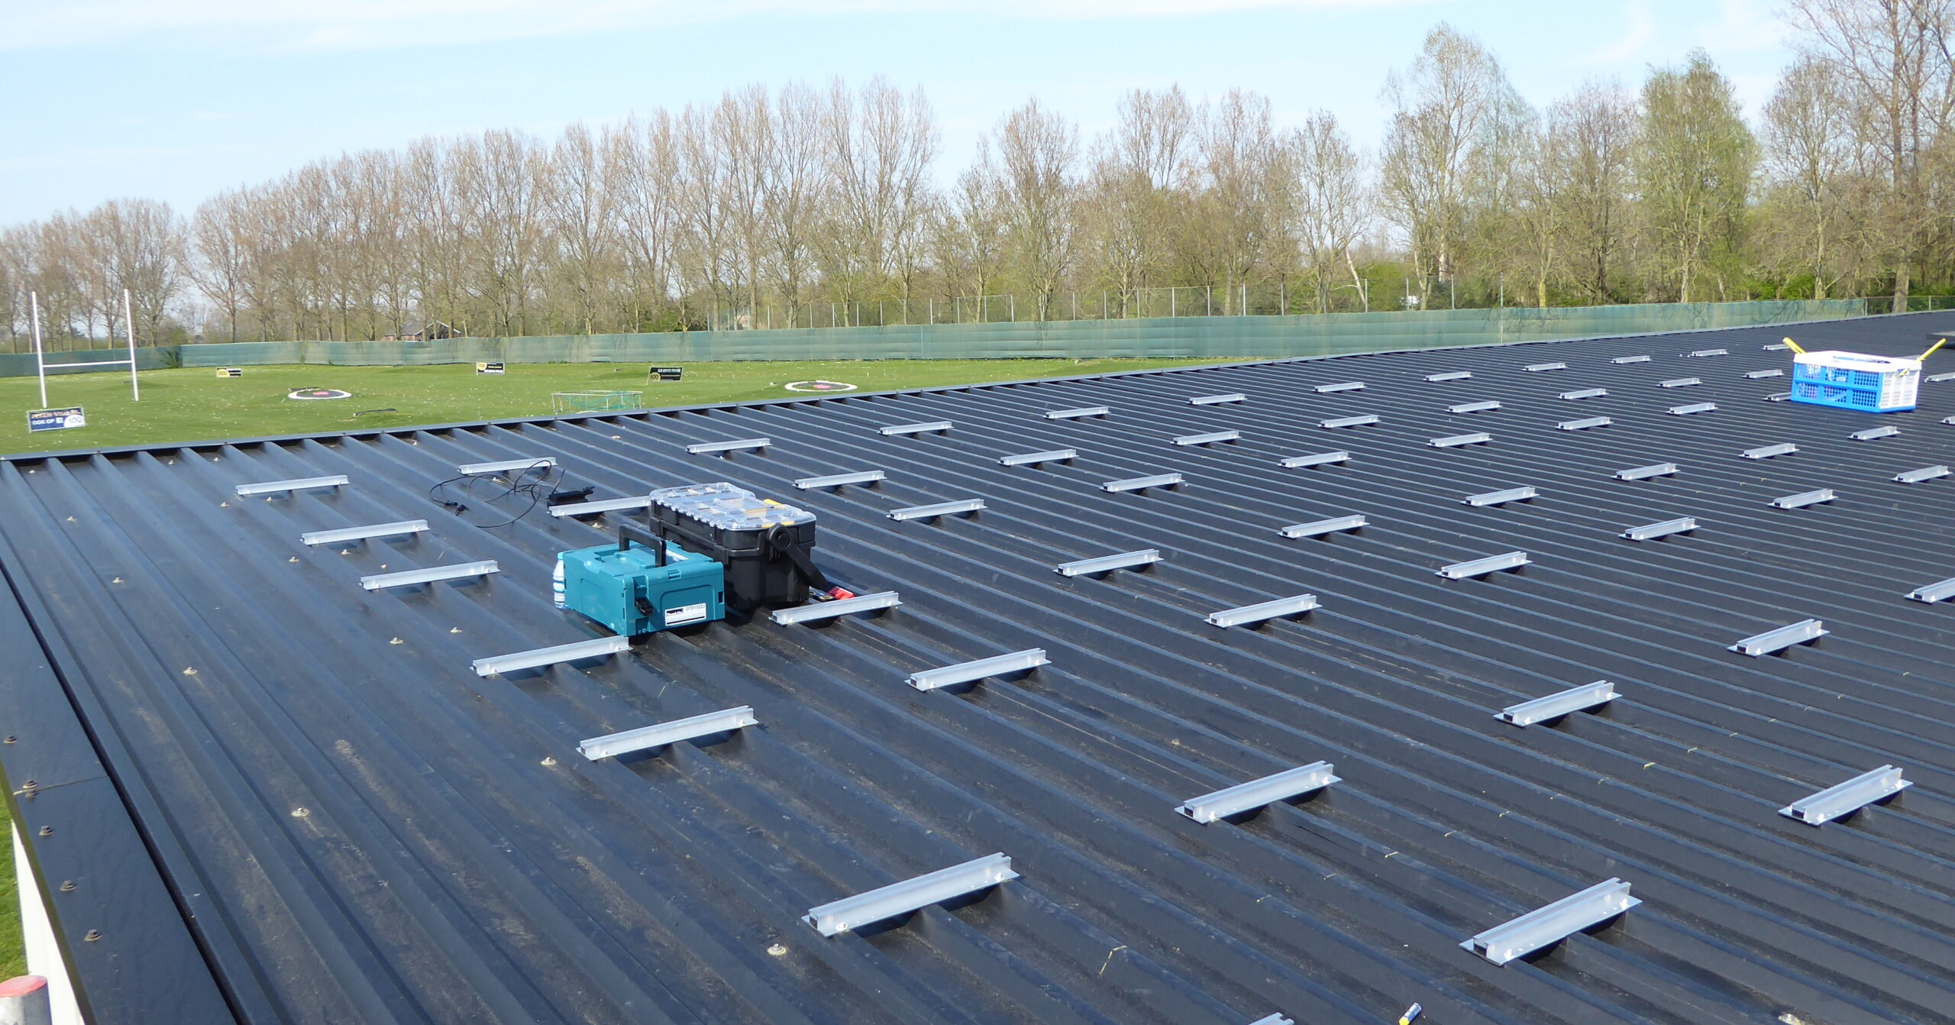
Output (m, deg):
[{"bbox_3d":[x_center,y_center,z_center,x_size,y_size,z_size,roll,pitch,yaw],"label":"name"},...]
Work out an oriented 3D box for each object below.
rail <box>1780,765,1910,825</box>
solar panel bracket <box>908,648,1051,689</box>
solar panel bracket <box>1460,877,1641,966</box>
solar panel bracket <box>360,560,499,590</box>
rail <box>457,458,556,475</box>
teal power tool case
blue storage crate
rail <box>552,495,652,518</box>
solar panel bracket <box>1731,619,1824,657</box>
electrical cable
[{"bbox_3d":[1.763,0.564,3.317,0.397,0.025,0.076,-8,15,-36],"label":"rail"},{"bbox_3d":[0.006,0.388,4.090,0.400,0.032,0.080,-8,15,-37],"label":"solar panel bracket"},{"bbox_3d":[0.971,0.679,2.754,0.402,0.026,0.079,-8,15,-36],"label":"solar panel bracket"},{"bbox_3d":[-1.644,0.180,4.925,0.397,0.025,0.076,-8,15,-36],"label":"solar panel bracket"},{"bbox_3d":[-1.944,-0.194,6.784,0.400,0.032,0.080,-8,15,-37],"label":"rail"},{"bbox_3d":[-0.934,0.167,4.572,0.300,0.237,0.380,-9,15,-38],"label":"teal power tool case"},{"bbox_3d":[5.009,-0.743,9.339,0.360,0.267,0.530,-6,13,-28],"label":"blue storage crate"},{"bbox_3d":[-1.368,-0.023,5.994,0.400,0.032,0.080,-8,15,-37],"label":"rail"},{"bbox_3d":[2.195,0.338,4.473,0.402,0.026,0.079,-8,15,-36],"label":"solar panel bracket"},{"bbox_3d":[-1.824,-0.078,6.068,0.460,0.100,0.860,1,12,3],"label":"electrical cable"}]

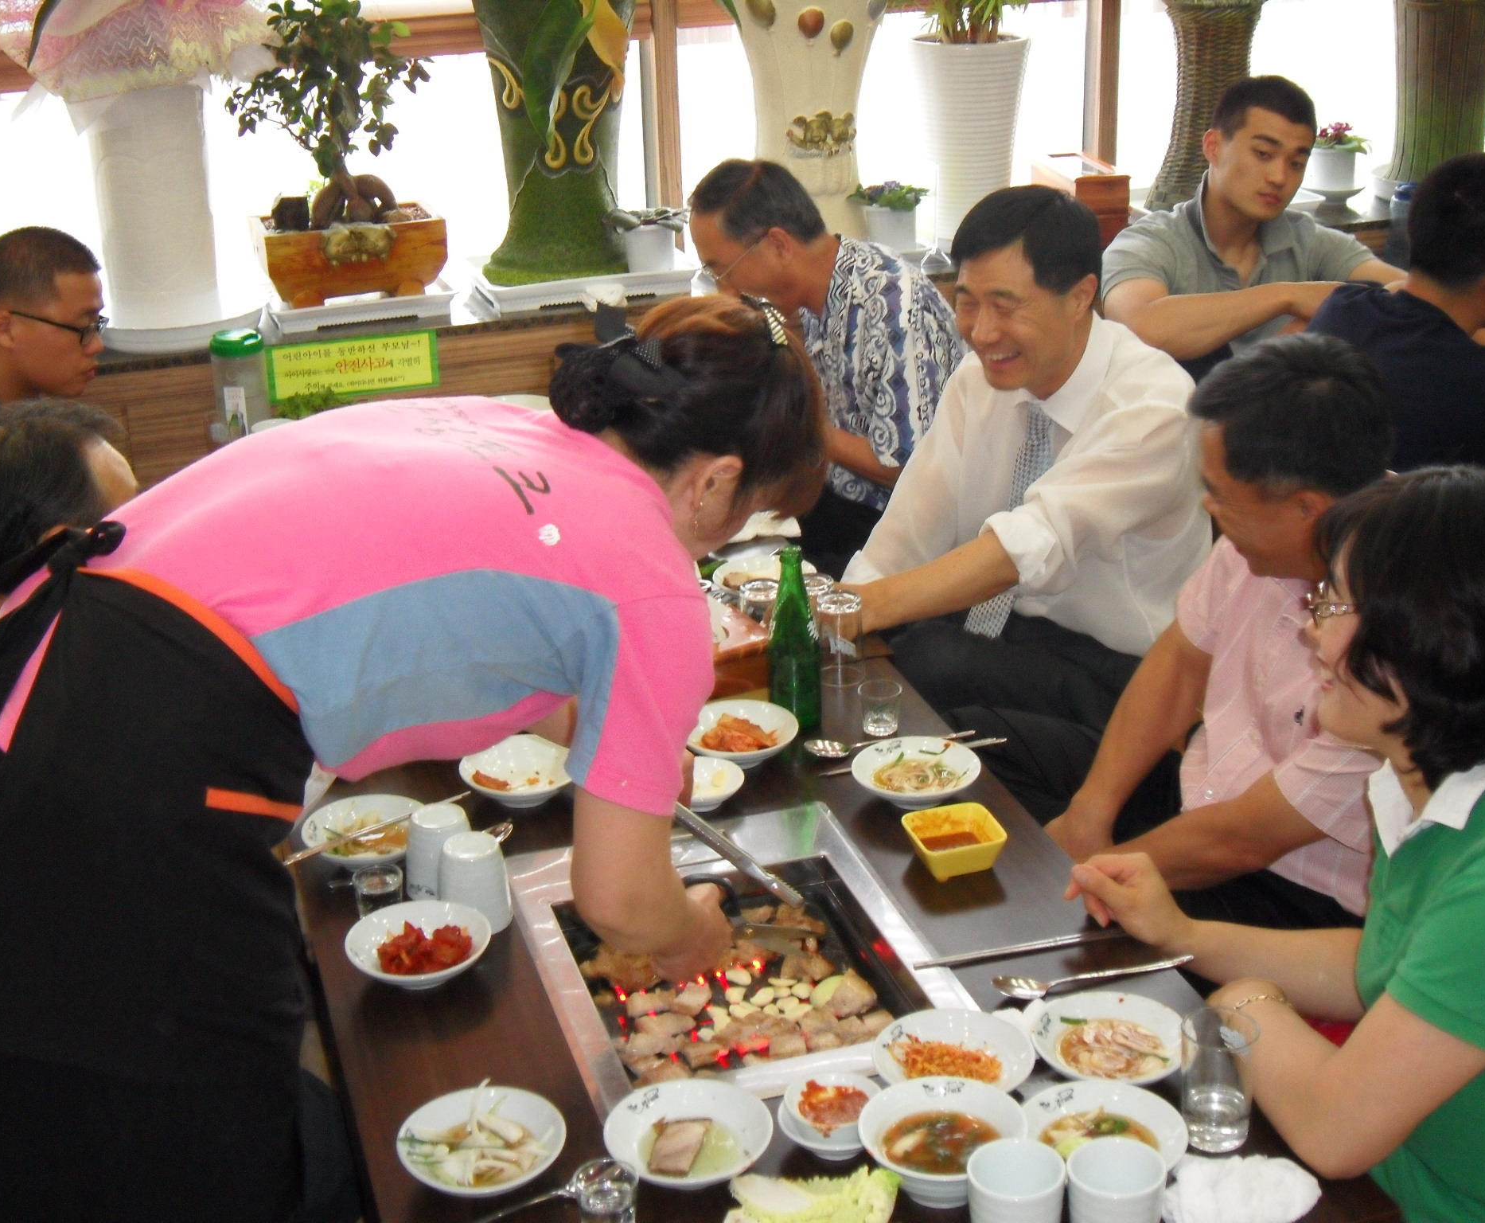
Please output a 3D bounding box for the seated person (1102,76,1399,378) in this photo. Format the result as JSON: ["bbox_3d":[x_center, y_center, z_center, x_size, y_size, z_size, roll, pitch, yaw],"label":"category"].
[{"bbox_3d":[0.880,-0.393,3.572,0.640,0.910,0.680,-9,25,-15],"label":"seated person"}]

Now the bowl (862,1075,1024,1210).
[{"bbox_3d":[0.171,0.463,1.847,0.141,0.057,0.141,-2,24,1],"label":"bowl"}]

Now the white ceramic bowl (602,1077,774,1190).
[{"bbox_3d":[-0.046,0.466,1.884,0.147,0.036,0.147,-2,24,1],"label":"white ceramic bowl"}]

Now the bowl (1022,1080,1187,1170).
[{"bbox_3d":[0.308,0.463,1.860,0.146,0.037,0.146,-2,24,1],"label":"bowl"}]

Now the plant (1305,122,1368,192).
[{"bbox_3d":[1.219,-0.935,4.455,0.142,0.130,0.142,-9,25,-15],"label":"plant"}]

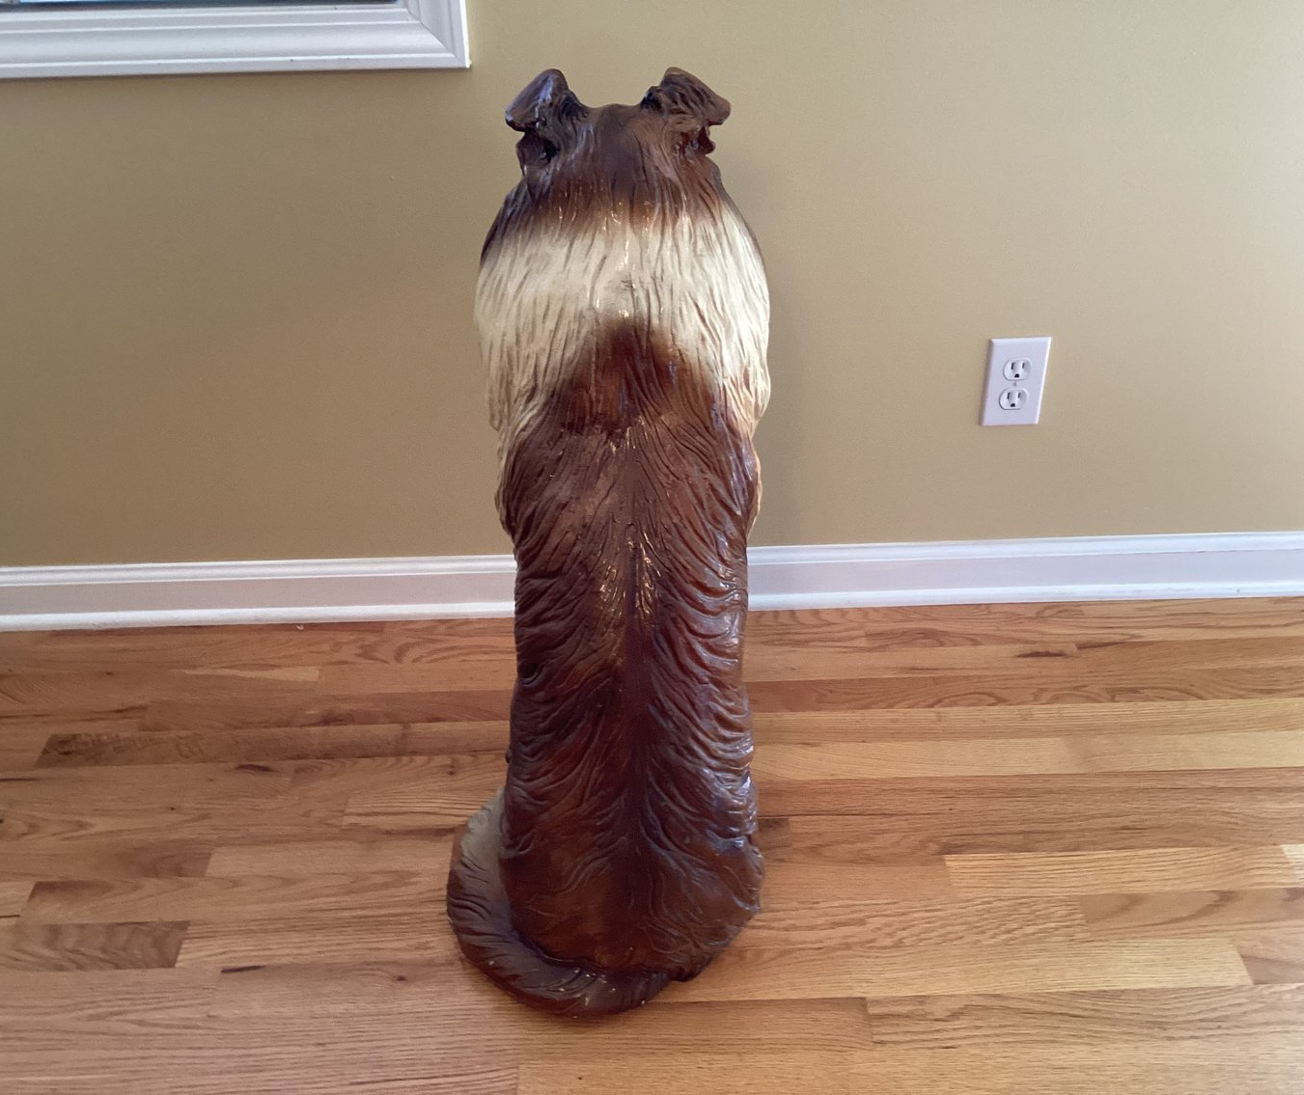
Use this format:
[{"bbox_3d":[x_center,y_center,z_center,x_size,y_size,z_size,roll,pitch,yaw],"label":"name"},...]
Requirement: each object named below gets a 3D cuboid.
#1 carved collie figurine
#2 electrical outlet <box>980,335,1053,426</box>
[{"bbox_3d":[-0.057,-0.014,1.161,0.300,0.785,0.465,-4,34,-4],"label":"carved collie figurine"},{"bbox_3d":[0.434,-0.195,1.560,0.070,0.115,0.008,-2,34,-1],"label":"electrical outlet"}]

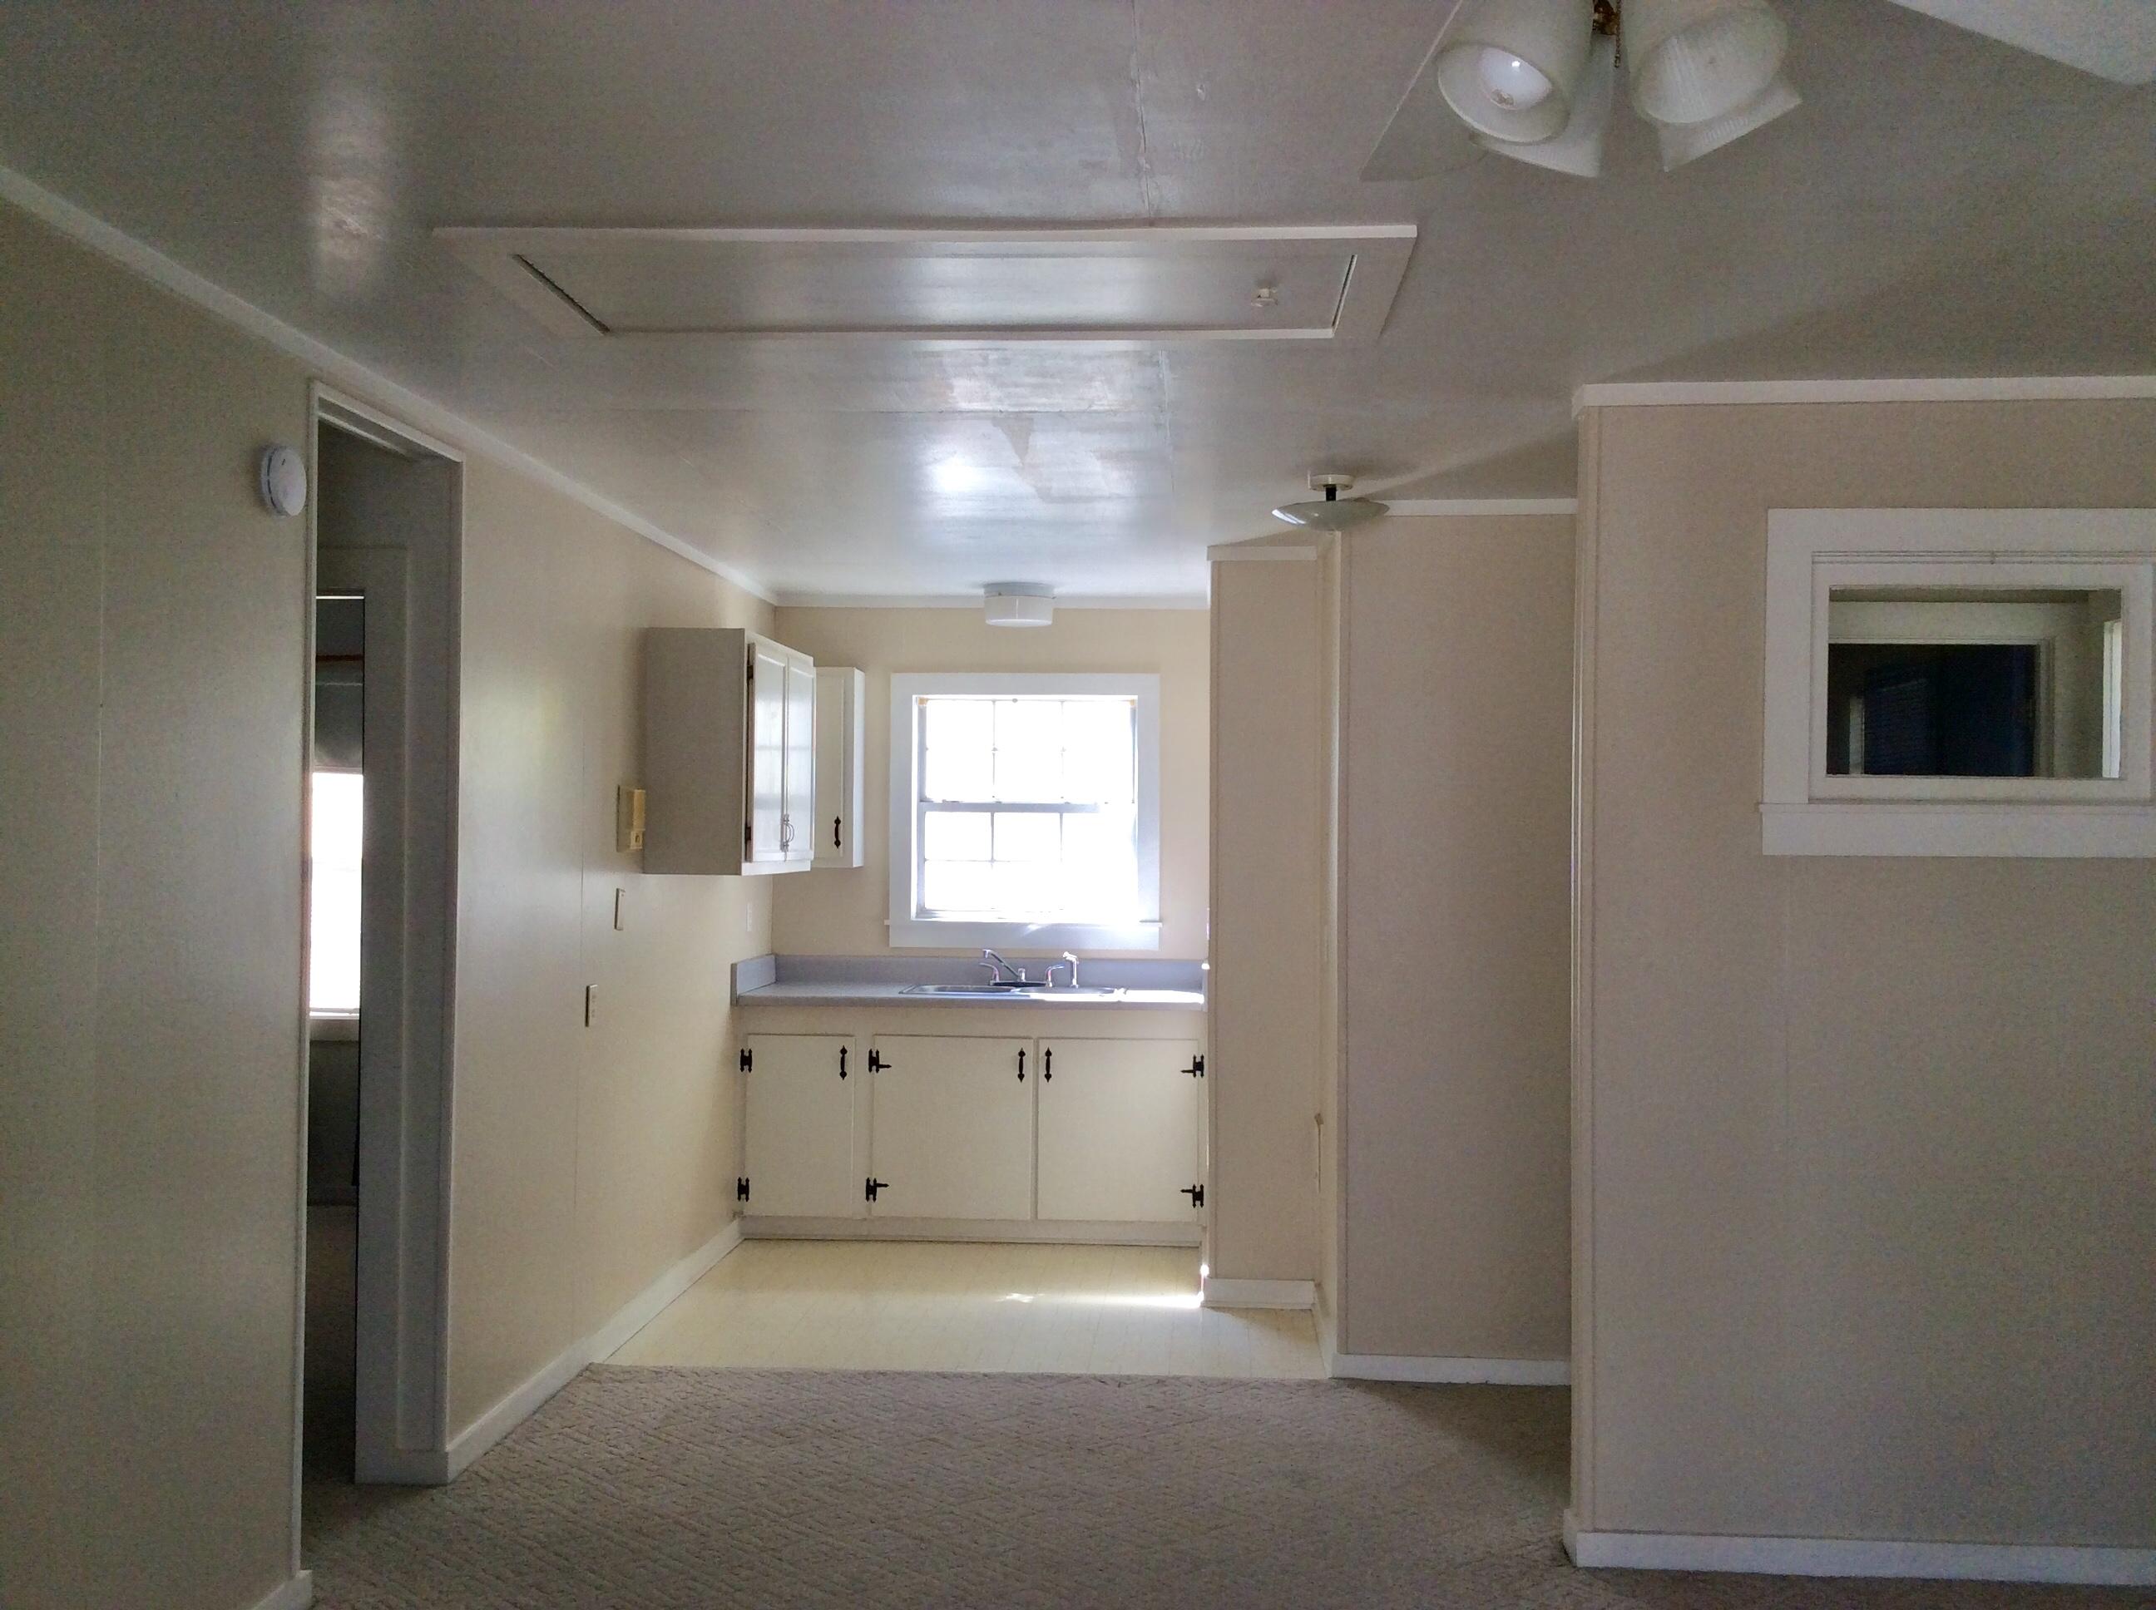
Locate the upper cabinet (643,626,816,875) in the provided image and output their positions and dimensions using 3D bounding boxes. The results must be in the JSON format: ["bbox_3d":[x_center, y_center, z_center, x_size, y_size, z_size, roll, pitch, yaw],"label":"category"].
[{"bbox_3d":[-1.136,-0.156,6.636,0.332,0.761,1.037,1,-1,4],"label":"upper cabinet"}]

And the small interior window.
[{"bbox_3d":[1.874,-0.254,4.179,0.607,0.406,0.080,1,-1,4],"label":"small interior window"}]

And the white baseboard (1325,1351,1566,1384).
[{"bbox_3d":[1.055,1.563,5.504,0.693,0.071,0.018,0,-1,4],"label":"white baseboard"}]

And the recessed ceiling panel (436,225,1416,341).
[{"bbox_3d":[-0.220,-0.875,3.397,1.518,0.023,0.655,0,-1,4],"label":"recessed ceiling panel"}]

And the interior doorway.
[{"bbox_3d":[-1.524,0.374,4.172,0.143,2.364,0.791,0,-1,4],"label":"interior doorway"}]

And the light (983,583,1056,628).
[{"bbox_3d":[-0.224,-0.763,7.606,0.268,0.139,0.268,1,-1,4],"label":"light"}]

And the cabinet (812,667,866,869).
[{"bbox_3d":[-1.032,-0.137,7.806,0.369,0.767,0.320,1,-1,4],"label":"cabinet"}]

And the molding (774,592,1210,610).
[{"bbox_3d":[-0.341,-0.803,7.919,1.731,0.052,0.025,1,-1,4],"label":"molding"}]

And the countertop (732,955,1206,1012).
[{"bbox_3d":[-0.375,0.664,7.504,1.723,0.151,0.610,0,-1,4],"label":"countertop"}]

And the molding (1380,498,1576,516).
[{"bbox_3d":[1.075,-0.825,5.531,0.693,0.039,0.036,0,-1,4],"label":"molding"}]

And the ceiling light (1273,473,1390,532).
[{"bbox_3d":[0.655,-0.781,5.177,0.297,0.139,0.301,0,-1,4],"label":"ceiling light"}]

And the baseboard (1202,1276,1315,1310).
[{"bbox_3d":[0.593,1.579,6.441,0.342,0.104,0.020,1,-1,4],"label":"baseboard"}]

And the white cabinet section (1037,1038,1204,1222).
[{"bbox_3d":[0.168,1.210,7.602,0.611,0.675,0.450,1,-1,4],"label":"white cabinet section"}]

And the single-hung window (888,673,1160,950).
[{"bbox_3d":[-0.210,0.022,7.805,1.069,1.074,0.098,0,-1,4],"label":"single-hung window"}]

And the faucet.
[{"bbox_3d":[-0.288,0.615,7.601,0.210,0.141,0.070,1,-1,-38],"label":"faucet"}]

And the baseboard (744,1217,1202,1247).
[{"bbox_3d":[-0.393,1.591,7.402,1.702,0.091,0.020,1,-1,4],"label":"baseboard"}]

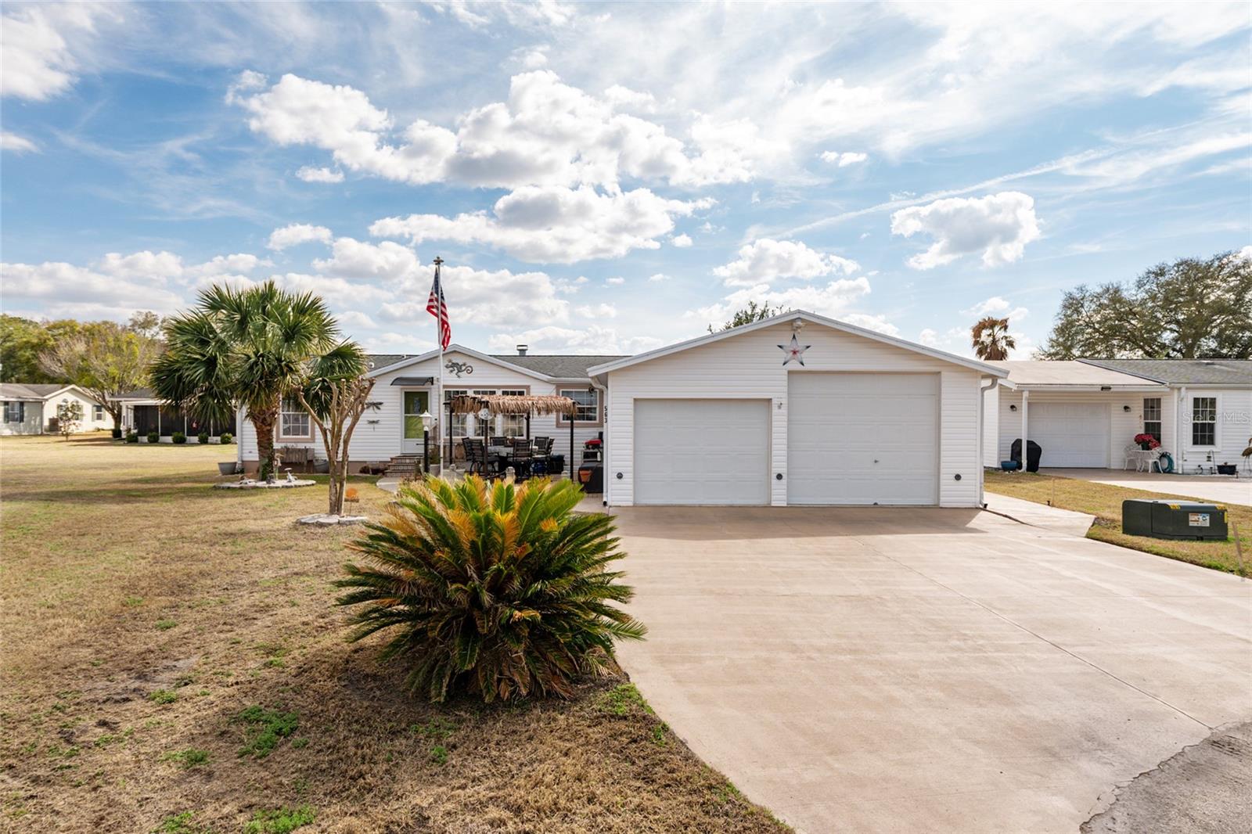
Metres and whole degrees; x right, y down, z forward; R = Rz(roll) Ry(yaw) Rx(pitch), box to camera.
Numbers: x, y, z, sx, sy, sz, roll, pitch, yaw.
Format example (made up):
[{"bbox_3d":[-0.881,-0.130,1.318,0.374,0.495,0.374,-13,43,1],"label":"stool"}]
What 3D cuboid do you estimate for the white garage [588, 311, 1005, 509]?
[{"bbox_3d":[3.331,-0.178,17.599,8.130,3.870,8.200,0,1,0],"label":"white garage"}]

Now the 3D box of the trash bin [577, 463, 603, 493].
[{"bbox_3d":[-0.755,1.426,16.366,0.640,0.660,0.620,0,1,0],"label":"trash bin"}]

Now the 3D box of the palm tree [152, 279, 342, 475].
[{"bbox_3d":[-10.347,-1.013,19.191,5.500,5.550,5.000,0,1,0],"label":"palm tree"}]

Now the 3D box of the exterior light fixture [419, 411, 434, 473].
[{"bbox_3d":[-4.723,0.816,16.410,0.300,1.930,0.300,0,1,0],"label":"exterior light fixture"}]

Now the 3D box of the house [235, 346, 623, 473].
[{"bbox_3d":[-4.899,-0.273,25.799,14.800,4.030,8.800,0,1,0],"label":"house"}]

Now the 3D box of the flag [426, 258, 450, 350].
[{"bbox_3d":[-4.650,-2.819,17.372,0.580,2.200,0.320,0,1,0],"label":"flag"}]

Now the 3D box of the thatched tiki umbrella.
[{"bbox_3d":[-3.102,0.584,18.607,2.650,2.300,2.650,0,1,-35],"label":"thatched tiki umbrella"}]

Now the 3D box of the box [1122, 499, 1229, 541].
[{"bbox_3d":[8.654,1.595,11.017,0.840,0.540,0.970,0,1,0],"label":"box"}]

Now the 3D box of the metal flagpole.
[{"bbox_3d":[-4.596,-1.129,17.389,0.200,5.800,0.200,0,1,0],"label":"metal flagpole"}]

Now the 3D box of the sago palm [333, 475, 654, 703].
[{"bbox_3d":[-1.074,1.187,5.633,2.450,1.420,2.350,0,1,0],"label":"sago palm"}]

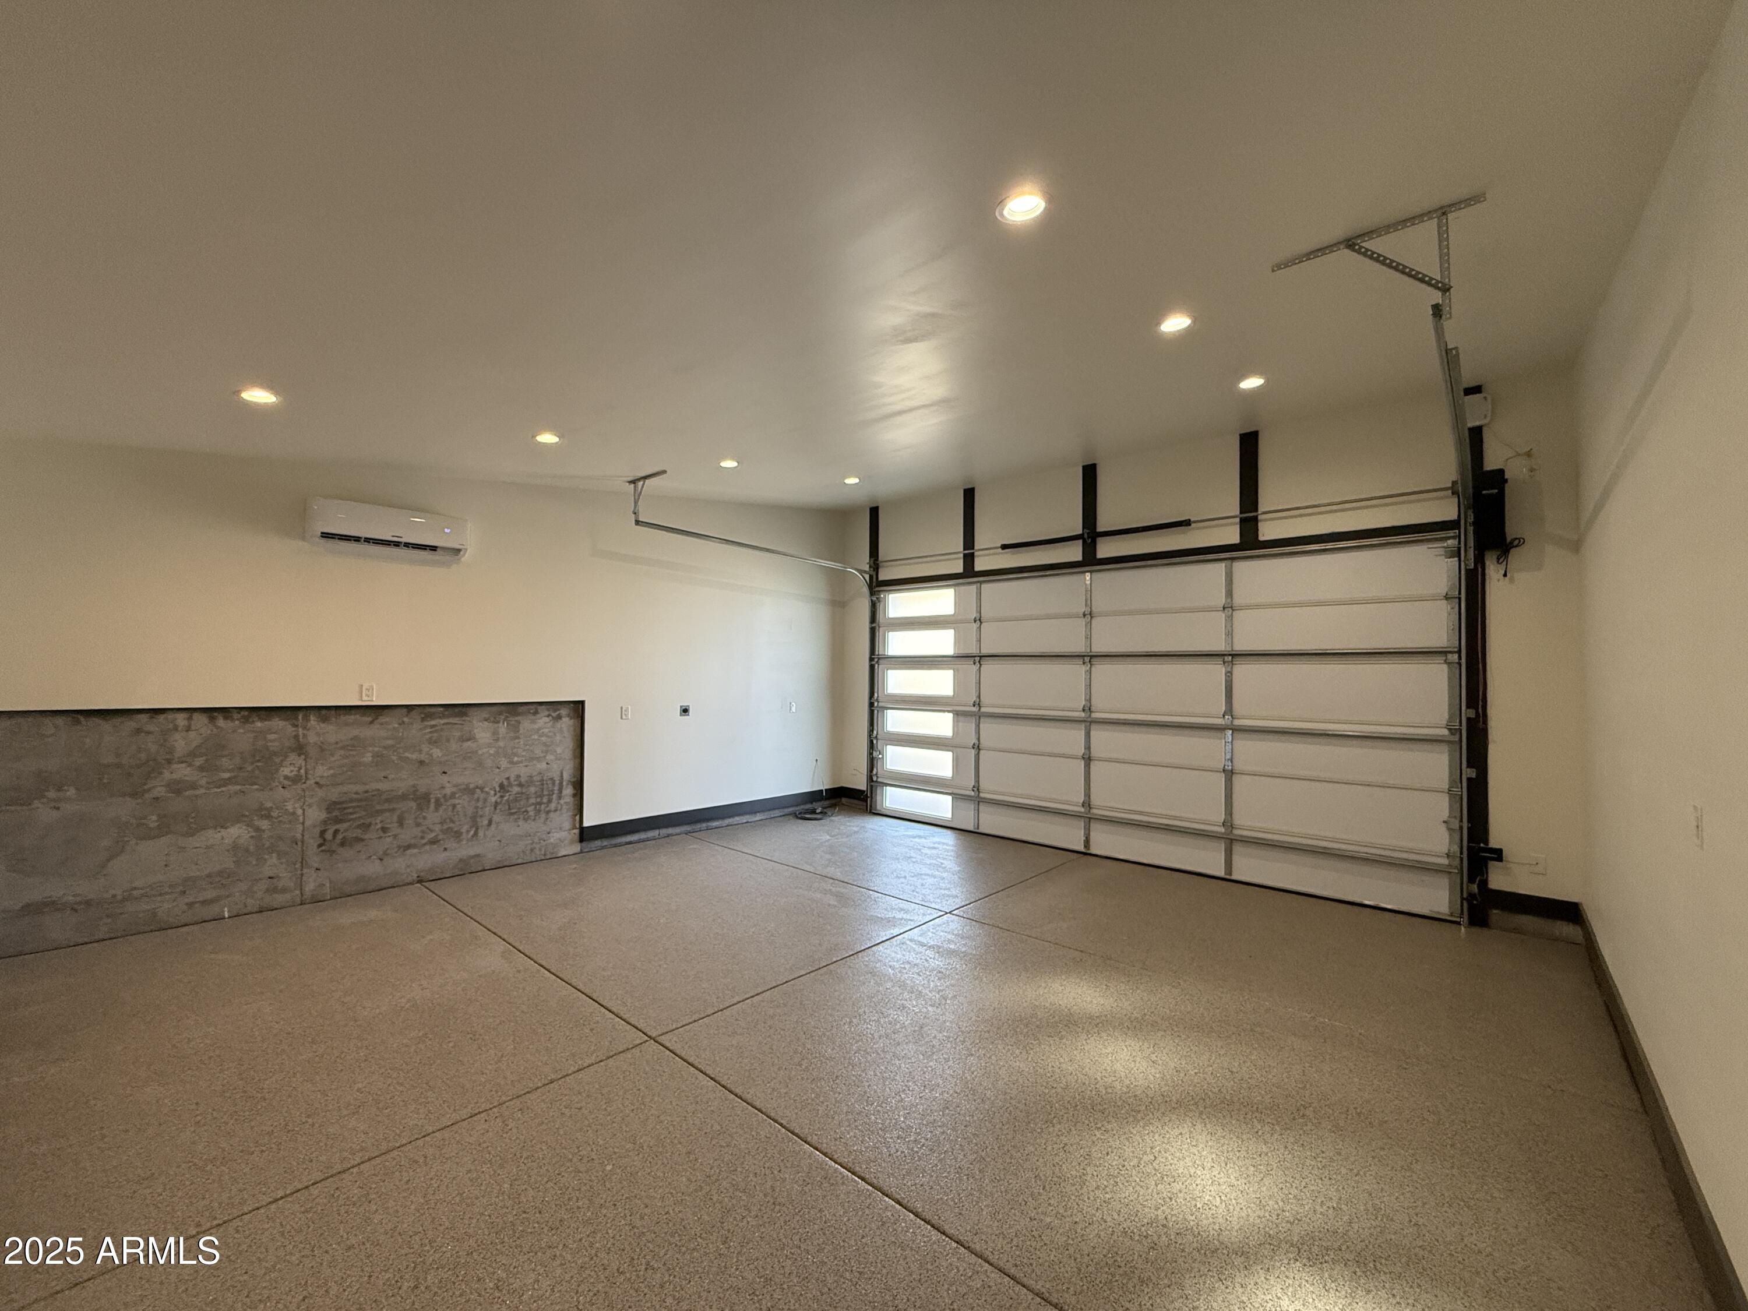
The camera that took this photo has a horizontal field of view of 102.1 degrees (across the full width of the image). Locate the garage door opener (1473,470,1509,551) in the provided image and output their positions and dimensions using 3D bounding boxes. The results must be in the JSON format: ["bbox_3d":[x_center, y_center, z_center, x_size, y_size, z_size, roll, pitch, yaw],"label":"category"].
[{"bbox_3d":[4.191,-0.975,4.830,0.180,0.505,0.190,0,-2,41],"label":"garage door opener"}]

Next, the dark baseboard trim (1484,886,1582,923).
[{"bbox_3d":[4.360,1.668,4.685,0.448,0.140,0.025,0,-2,41],"label":"dark baseboard trim"}]

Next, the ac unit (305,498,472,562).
[{"bbox_3d":[-3.520,-0.905,5.148,0.220,0.303,0.947,0,-2,41],"label":"ac unit"}]

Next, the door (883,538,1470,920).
[{"bbox_3d":[2.071,0.516,6.729,5.449,2.729,0.090,0,-2,41],"label":"door"}]

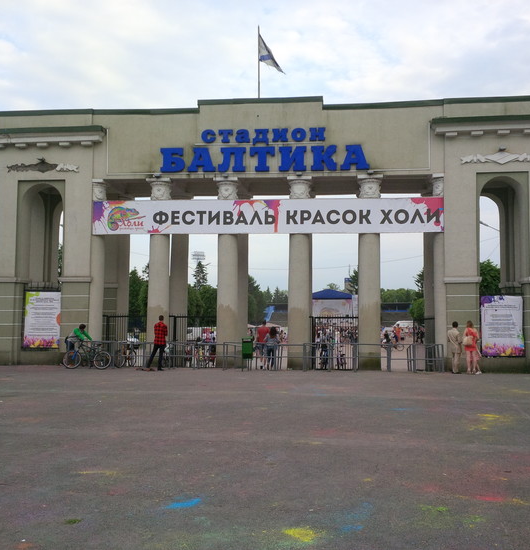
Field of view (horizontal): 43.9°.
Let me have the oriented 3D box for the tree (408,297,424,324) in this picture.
[{"bbox_3d":[11.763,3.502,50.000,2.200,3.721,2.200,0,-4,7],"label":"tree"}]

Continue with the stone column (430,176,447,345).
[{"bbox_3d":[5.934,-0.112,22.300,0.550,6.725,0.750,0,-4,7],"label":"stone column"}]

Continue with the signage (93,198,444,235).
[{"bbox_3d":[-0.058,-2.021,22.733,12.221,1.189,0.060,0,-4,7],"label":"signage"}]

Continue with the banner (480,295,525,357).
[{"bbox_3d":[7.960,1.719,21.964,1.390,2.041,0.060,0,-4,6],"label":"banner"}]

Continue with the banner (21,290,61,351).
[{"bbox_3d":[-8.063,1.634,23.799,1.404,2.068,0.060,0,-4,6],"label":"banner"}]

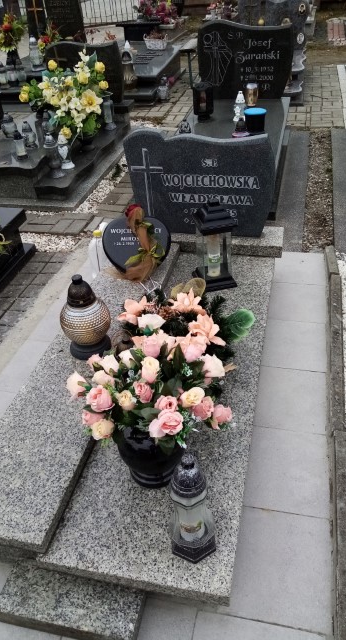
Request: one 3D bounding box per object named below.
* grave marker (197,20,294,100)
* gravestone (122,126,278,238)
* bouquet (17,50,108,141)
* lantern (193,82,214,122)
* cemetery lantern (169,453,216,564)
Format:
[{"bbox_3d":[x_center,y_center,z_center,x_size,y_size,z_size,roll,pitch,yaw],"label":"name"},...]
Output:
[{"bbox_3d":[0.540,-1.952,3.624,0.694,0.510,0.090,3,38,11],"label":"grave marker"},{"bbox_3d":[0.140,-0.681,2.394,0.730,0.535,0.068,5,38,15],"label":"gravestone"},{"bbox_3d":[-0.709,-1.487,3.171,0.504,0.470,0.381,-5,37,0],"label":"bouquet"},{"bbox_3d":[0.235,-1.588,3.511,0.145,0.249,0.141,5,37,13],"label":"lantern"},{"bbox_3d":[0.041,0.402,1.072,0.105,0.315,0.117,-3,36,3],"label":"cemetery lantern"}]

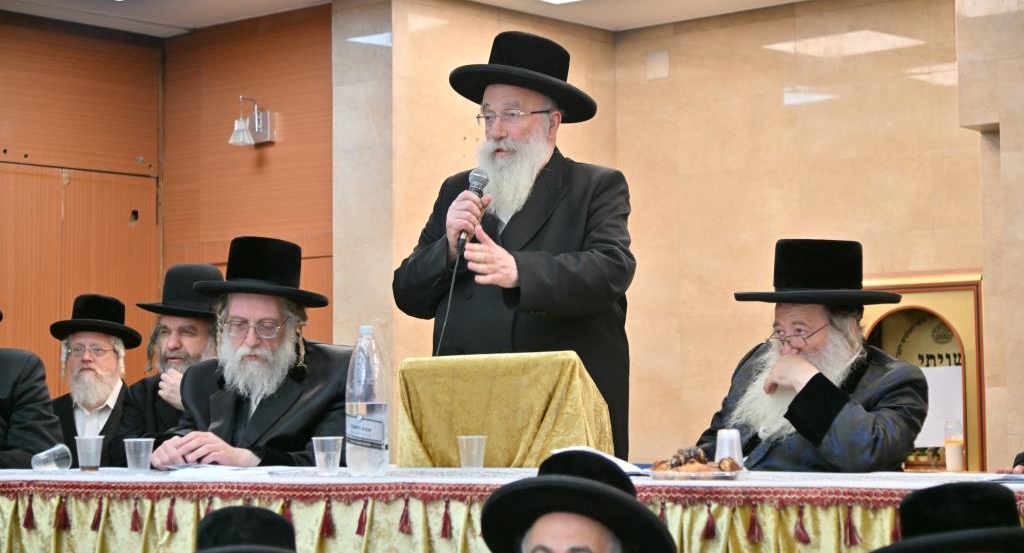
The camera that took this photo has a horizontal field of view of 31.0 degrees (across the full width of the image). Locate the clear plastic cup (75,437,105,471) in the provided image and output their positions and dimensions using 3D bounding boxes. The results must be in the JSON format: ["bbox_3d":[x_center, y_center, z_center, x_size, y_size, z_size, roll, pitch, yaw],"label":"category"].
[{"bbox_3d":[-0.977,0.412,4.280,0.071,0.084,0.071,-1,-3,0],"label":"clear plastic cup"}]

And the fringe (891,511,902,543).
[{"bbox_3d":[0.700,0.453,3.362,0.030,0.073,0.022,-1,-4,14],"label":"fringe"}]

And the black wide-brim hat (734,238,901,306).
[{"bbox_3d":[0.694,-0.011,4.200,0.385,0.145,0.355,1,-1,0],"label":"black wide-brim hat"}]

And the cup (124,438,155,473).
[{"bbox_3d":[-0.830,0.401,4.120,0.071,0.079,0.071,0,-4,0],"label":"cup"}]

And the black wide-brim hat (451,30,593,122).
[{"bbox_3d":[0.041,-0.513,4.580,0.360,0.150,0.395,13,-11,3],"label":"black wide-brim hat"}]

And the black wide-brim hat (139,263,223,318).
[{"bbox_3d":[-0.930,0.044,5.400,0.335,0.140,0.360,-1,5,5],"label":"black wide-brim hat"}]

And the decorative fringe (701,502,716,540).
[{"bbox_3d":[0.370,0.462,3.480,0.027,0.072,0.021,-2,-4,20],"label":"decorative fringe"}]

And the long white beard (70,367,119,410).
[{"bbox_3d":[-1.434,0.385,6.350,0.165,0.155,0.110,0,-4,0],"label":"long white beard"}]

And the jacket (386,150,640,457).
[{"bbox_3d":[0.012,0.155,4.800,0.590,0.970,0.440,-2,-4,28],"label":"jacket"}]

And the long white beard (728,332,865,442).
[{"bbox_3d":[0.634,0.245,4.120,0.210,0.250,0.200,2,-4,-40],"label":"long white beard"}]

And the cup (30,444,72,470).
[{"bbox_3d":[-1.105,0.438,4.430,0.084,0.071,0.071,-15,-10,40],"label":"cup"}]

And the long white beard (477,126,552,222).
[{"bbox_3d":[0.004,-0.257,4.660,0.165,0.250,0.140,-3,-4,35],"label":"long white beard"}]

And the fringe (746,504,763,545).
[{"bbox_3d":[0.453,0.462,3.450,0.028,0.072,0.021,-2,-4,20],"label":"fringe"}]

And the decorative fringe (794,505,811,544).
[{"bbox_3d":[0.537,0.459,3.419,0.030,0.071,0.022,-1,-4,14],"label":"decorative fringe"}]

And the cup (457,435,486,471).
[{"bbox_3d":[-0.090,0.400,4.150,0.070,0.084,0.070,-1,-3,0],"label":"cup"}]

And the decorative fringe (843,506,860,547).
[{"bbox_3d":[0.622,0.458,3.389,0.033,0.077,0.022,-1,-4,14],"label":"decorative fringe"}]

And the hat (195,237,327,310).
[{"bbox_3d":[-0.611,-0.017,4.600,0.335,0.138,0.365,5,-8,8],"label":"hat"}]

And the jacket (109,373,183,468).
[{"bbox_3d":[-0.895,0.549,5.100,0.480,0.620,0.360,-1,-3,12],"label":"jacket"}]

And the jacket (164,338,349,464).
[{"bbox_3d":[-0.616,0.462,4.680,0.540,0.600,0.500,-1,-4,13],"label":"jacket"}]

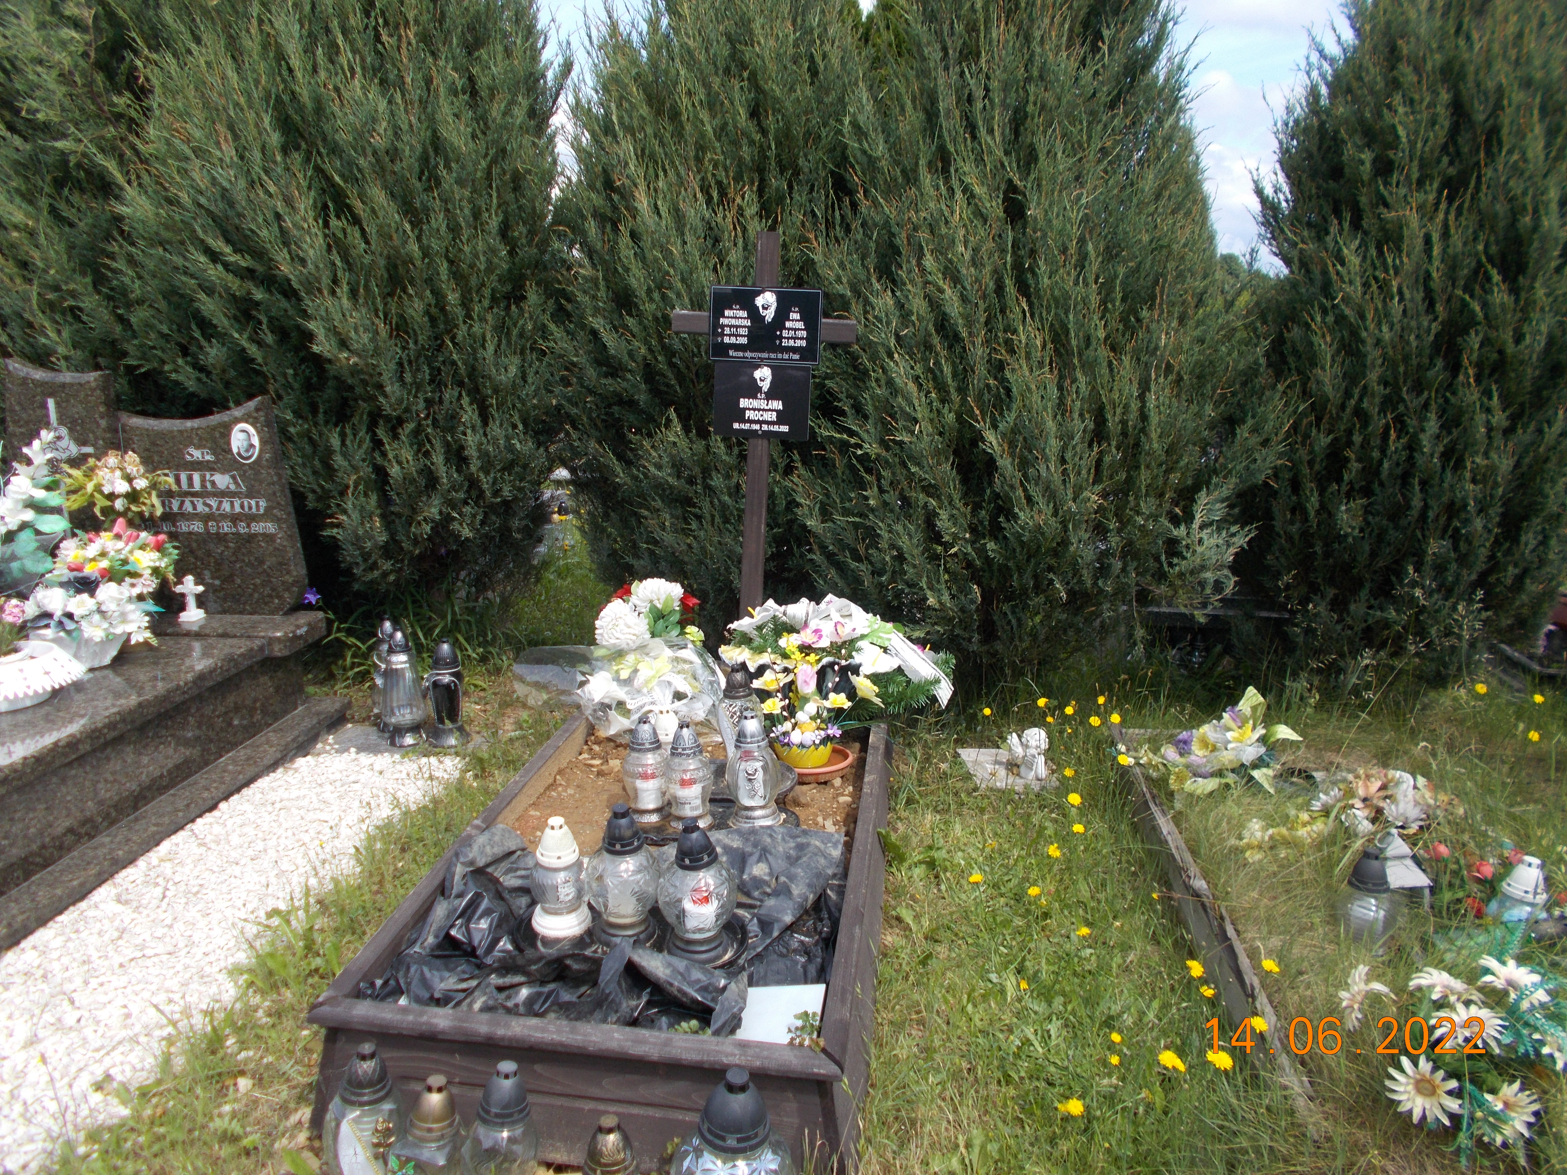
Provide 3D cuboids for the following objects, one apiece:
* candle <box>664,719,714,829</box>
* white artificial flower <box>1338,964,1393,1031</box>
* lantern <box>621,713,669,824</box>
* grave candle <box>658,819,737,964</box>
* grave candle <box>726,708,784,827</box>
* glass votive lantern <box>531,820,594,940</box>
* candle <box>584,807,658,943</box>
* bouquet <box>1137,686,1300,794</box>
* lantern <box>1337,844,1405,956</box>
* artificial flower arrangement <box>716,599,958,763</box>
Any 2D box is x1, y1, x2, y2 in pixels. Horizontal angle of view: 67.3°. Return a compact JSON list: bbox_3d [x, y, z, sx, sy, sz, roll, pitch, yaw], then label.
[{"bbox_3d":[-0.225,0.441,2.811,0.108,0.253,0.108,1,13,6],"label":"candle"},{"bbox_3d":[1.046,0.736,2.115,0.085,0.115,0.105,-3,14,-16],"label":"white artificial flower"},{"bbox_3d":[-0.328,0.424,2.800,0.112,0.258,0.112,1,13,0],"label":"lantern"},{"bbox_3d":[-0.161,0.563,2.222,0.148,0.256,0.148,1,13,0],"label":"grave candle"},{"bbox_3d":[-0.065,0.415,2.790,0.130,0.270,0.120,2,13,3],"label":"grave candle"},{"bbox_3d":[-0.446,0.575,2.357,0.119,0.229,0.119,1,13,6],"label":"glass votive lantern"},{"bbox_3d":[-0.321,0.561,2.345,0.146,0.262,0.146,1,13,6],"label":"candle"},{"bbox_3d":[1.255,0.420,3.393,0.410,0.240,0.290,1,13,6],"label":"bouquet"},{"bbox_3d":[1.184,0.632,2.370,0.130,0.240,0.130,1,13,0],"label":"lantern"},{"bbox_3d":[0.148,0.239,3.353,0.640,0.410,0.450,1,13,6],"label":"artificial flower arrangement"}]

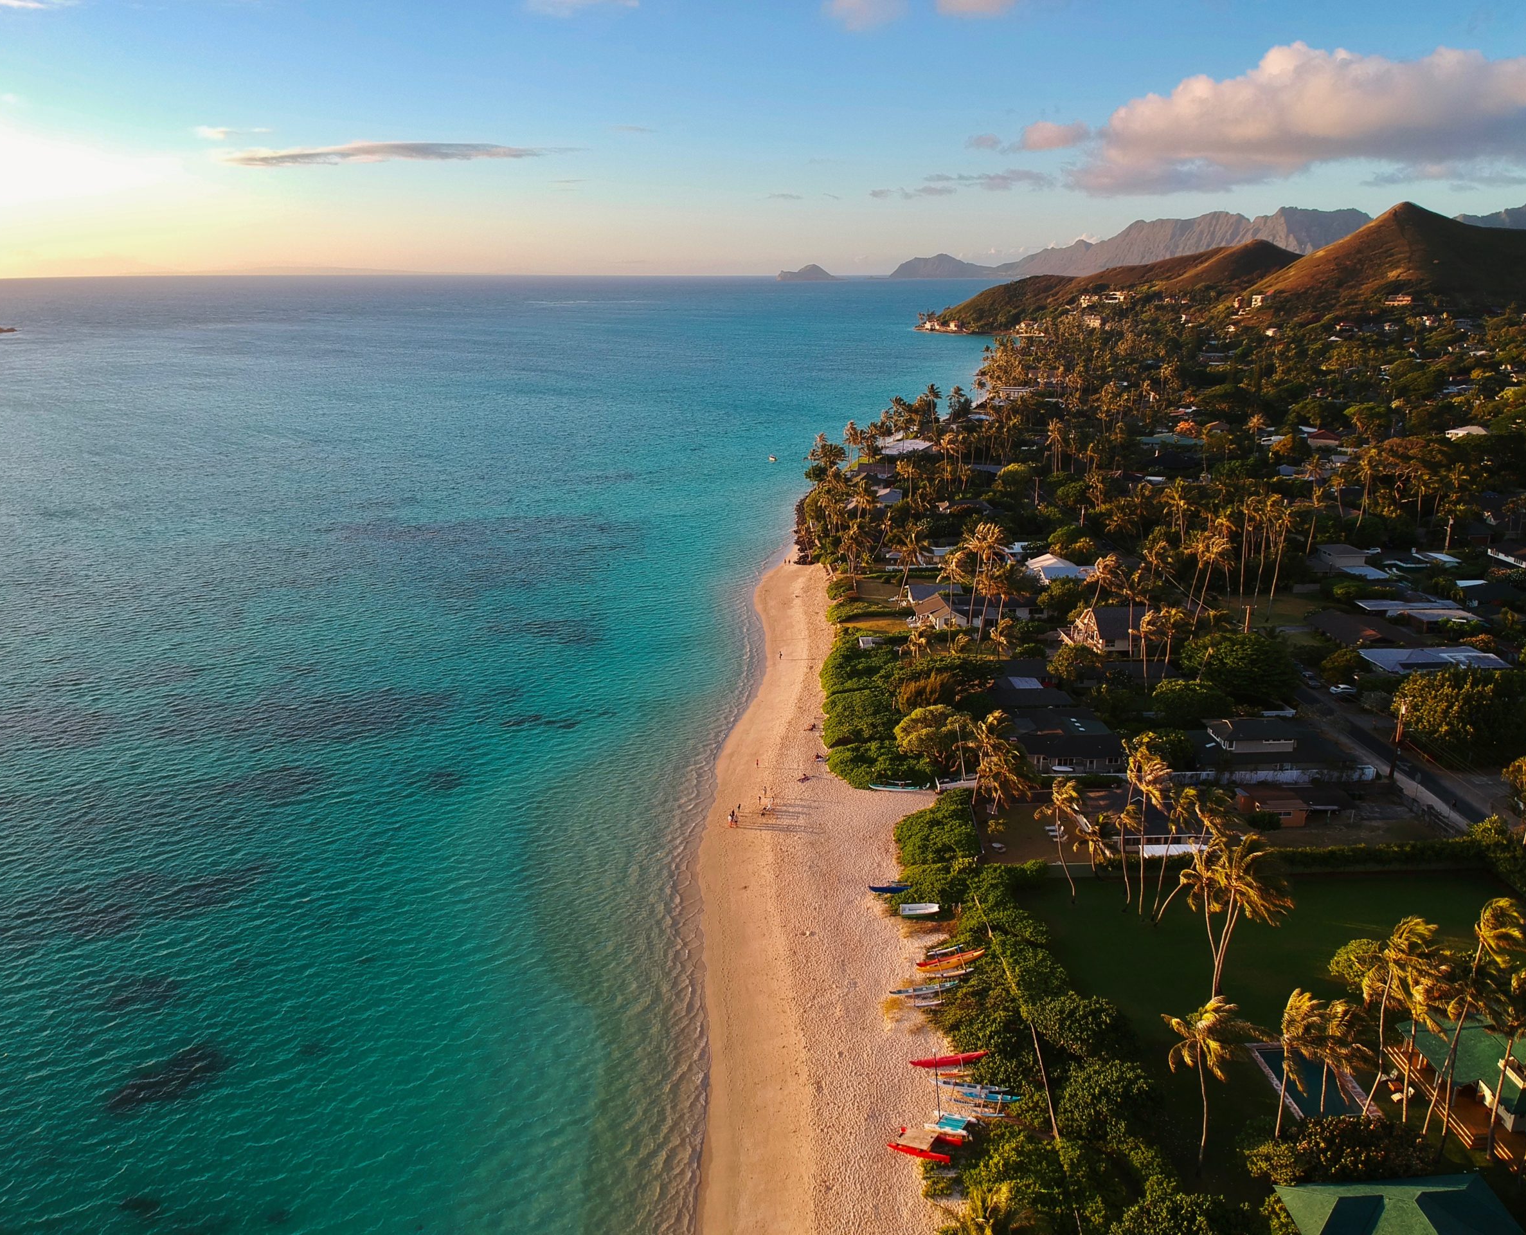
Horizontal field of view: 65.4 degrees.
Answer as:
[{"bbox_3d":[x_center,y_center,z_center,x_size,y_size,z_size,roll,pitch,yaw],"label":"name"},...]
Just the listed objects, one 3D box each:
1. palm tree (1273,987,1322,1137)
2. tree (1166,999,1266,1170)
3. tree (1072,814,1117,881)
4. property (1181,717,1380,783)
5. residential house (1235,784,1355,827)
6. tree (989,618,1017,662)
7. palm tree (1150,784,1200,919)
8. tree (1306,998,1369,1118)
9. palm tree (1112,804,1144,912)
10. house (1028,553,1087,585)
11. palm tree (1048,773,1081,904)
[{"bbox_3d":[41.830,35.420,93.780,4.200,13.660,4.600,0,16,0],"label":"palm tree"},{"bbox_3d":[33.860,35.600,89.980,7.600,15.430,6.000,0,16,0],"label":"tree"},{"bbox_3d":[37.650,26.180,135.510,5.080,8.120,4.800,0,16,0],"label":"tree"},{"bbox_3d":[69.630,16.916,166.011,22.440,6.900,15.312,-1,16,-3],"label":"property"},{"bbox_3d":[67.700,23.800,152.180,13.700,3.500,7.200,-1,16,-2],"label":"residential house"},{"bbox_3d":[42.017,4.069,207.837,4.930,8.241,4.930,0,16,0],"label":"tree"},{"bbox_3d":[43.730,25.140,125.800,4.200,15.550,4.800,0,16,0],"label":"palm tree"},{"bbox_3d":[44.807,35.267,93.567,5.207,12.069,5.207,0,16,0],"label":"tree"},{"bbox_3d":[38.758,25.455,127.171,3.412,12.166,3.412,0,16,0],"label":"palm tree"},{"bbox_3d":[64.680,-10.097,260.982,10.560,5.800,17.160,-1,16,-3],"label":"house"},{"bbox_3d":[32.800,24.420,130.140,4.200,14.500,4.400,0,16,0],"label":"palm tree"}]

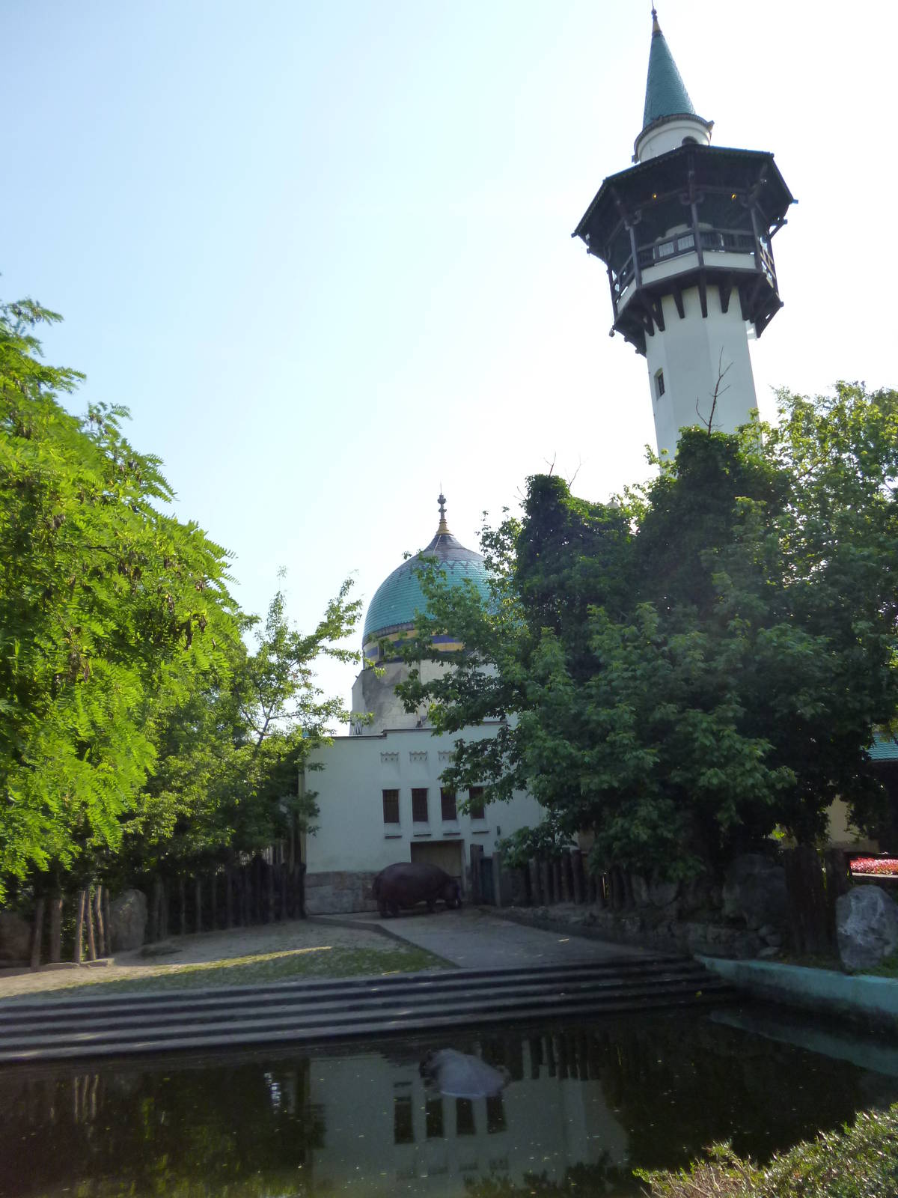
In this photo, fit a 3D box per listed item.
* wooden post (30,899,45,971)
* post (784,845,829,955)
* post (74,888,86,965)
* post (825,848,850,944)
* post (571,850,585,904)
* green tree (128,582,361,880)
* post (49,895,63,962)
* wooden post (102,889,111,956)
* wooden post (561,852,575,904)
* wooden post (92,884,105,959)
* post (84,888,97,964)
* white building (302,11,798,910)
[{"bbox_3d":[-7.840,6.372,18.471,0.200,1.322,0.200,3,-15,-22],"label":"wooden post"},{"bbox_3d":[5.613,4.731,15.195,0.620,1.650,0.500,-1,-12,20],"label":"post"},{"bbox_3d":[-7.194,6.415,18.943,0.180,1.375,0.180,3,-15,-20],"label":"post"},{"bbox_3d":[6.213,4.849,15.501,0.360,1.668,0.340,-1,-12,21],"label":"post"},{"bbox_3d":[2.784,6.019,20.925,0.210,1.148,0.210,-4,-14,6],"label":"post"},{"bbox_3d":[-4.914,3.502,23.361,5.800,8.069,5.400,-3,-14,0],"label":"green tree"},{"bbox_3d":[-7.595,6.401,18.791,0.230,1.259,0.230,3,-15,-21],"label":"post"},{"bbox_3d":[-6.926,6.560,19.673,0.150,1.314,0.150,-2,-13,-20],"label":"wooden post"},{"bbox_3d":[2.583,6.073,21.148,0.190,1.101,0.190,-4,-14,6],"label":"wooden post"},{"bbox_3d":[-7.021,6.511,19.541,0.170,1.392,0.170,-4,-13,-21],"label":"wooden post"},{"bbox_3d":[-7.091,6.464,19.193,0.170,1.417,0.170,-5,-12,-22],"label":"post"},{"bbox_3d":[3.228,-6.014,33.078,16.900,30.400,11.400,-1,-14,-10],"label":"white building"}]

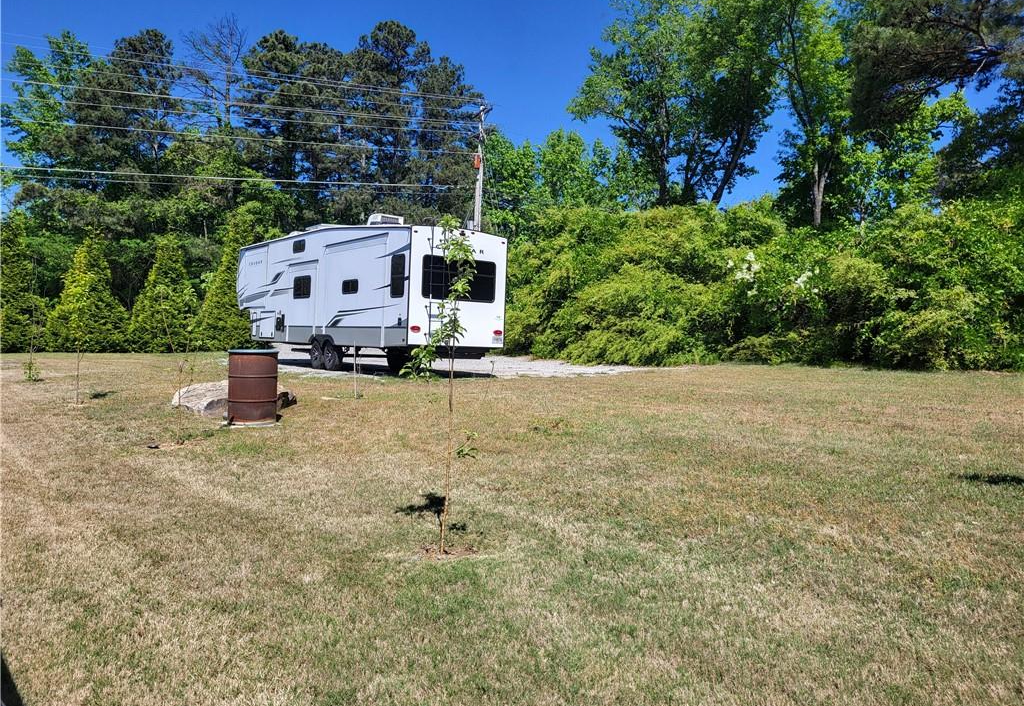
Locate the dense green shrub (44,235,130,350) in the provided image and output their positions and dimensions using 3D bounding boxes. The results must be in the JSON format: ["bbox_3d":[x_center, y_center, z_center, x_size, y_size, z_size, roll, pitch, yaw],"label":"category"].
[{"bbox_3d":[-14.295,-2.004,25.900,2.750,3.900,2.700,2,1,0],"label":"dense green shrub"}]

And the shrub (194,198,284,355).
[{"bbox_3d":[-10.064,-2.815,28.300,3.200,5.400,3.000,2,1,0],"label":"shrub"}]

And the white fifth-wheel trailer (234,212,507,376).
[{"bbox_3d":[-4.586,-1.568,21.348,2.500,3.980,11.700,1,1,-37],"label":"white fifth-wheel trailer"}]

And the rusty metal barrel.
[{"bbox_3d":[-3.094,0.403,9.170,0.600,0.880,0.600,2,1,0],"label":"rusty metal barrel"}]

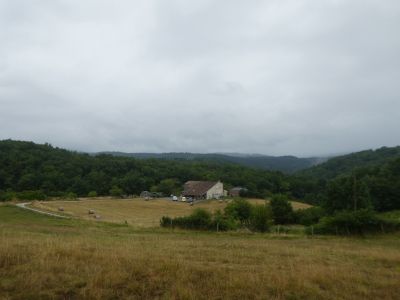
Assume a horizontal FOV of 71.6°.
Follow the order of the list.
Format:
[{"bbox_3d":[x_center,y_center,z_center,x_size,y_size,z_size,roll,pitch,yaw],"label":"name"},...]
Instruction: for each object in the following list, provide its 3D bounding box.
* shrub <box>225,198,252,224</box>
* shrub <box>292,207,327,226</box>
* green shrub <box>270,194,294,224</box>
[{"bbox_3d":[6.250,10.180,45.000,4.540,4.790,4.200,0,-3,0],"label":"shrub"},{"bbox_3d":[19.650,11.990,50.000,6.310,3.610,4.500,0,-3,0],"label":"shrub"},{"bbox_3d":[14.580,10.600,49.000,4.240,5.480,4.000,0,-3,0],"label":"green shrub"}]

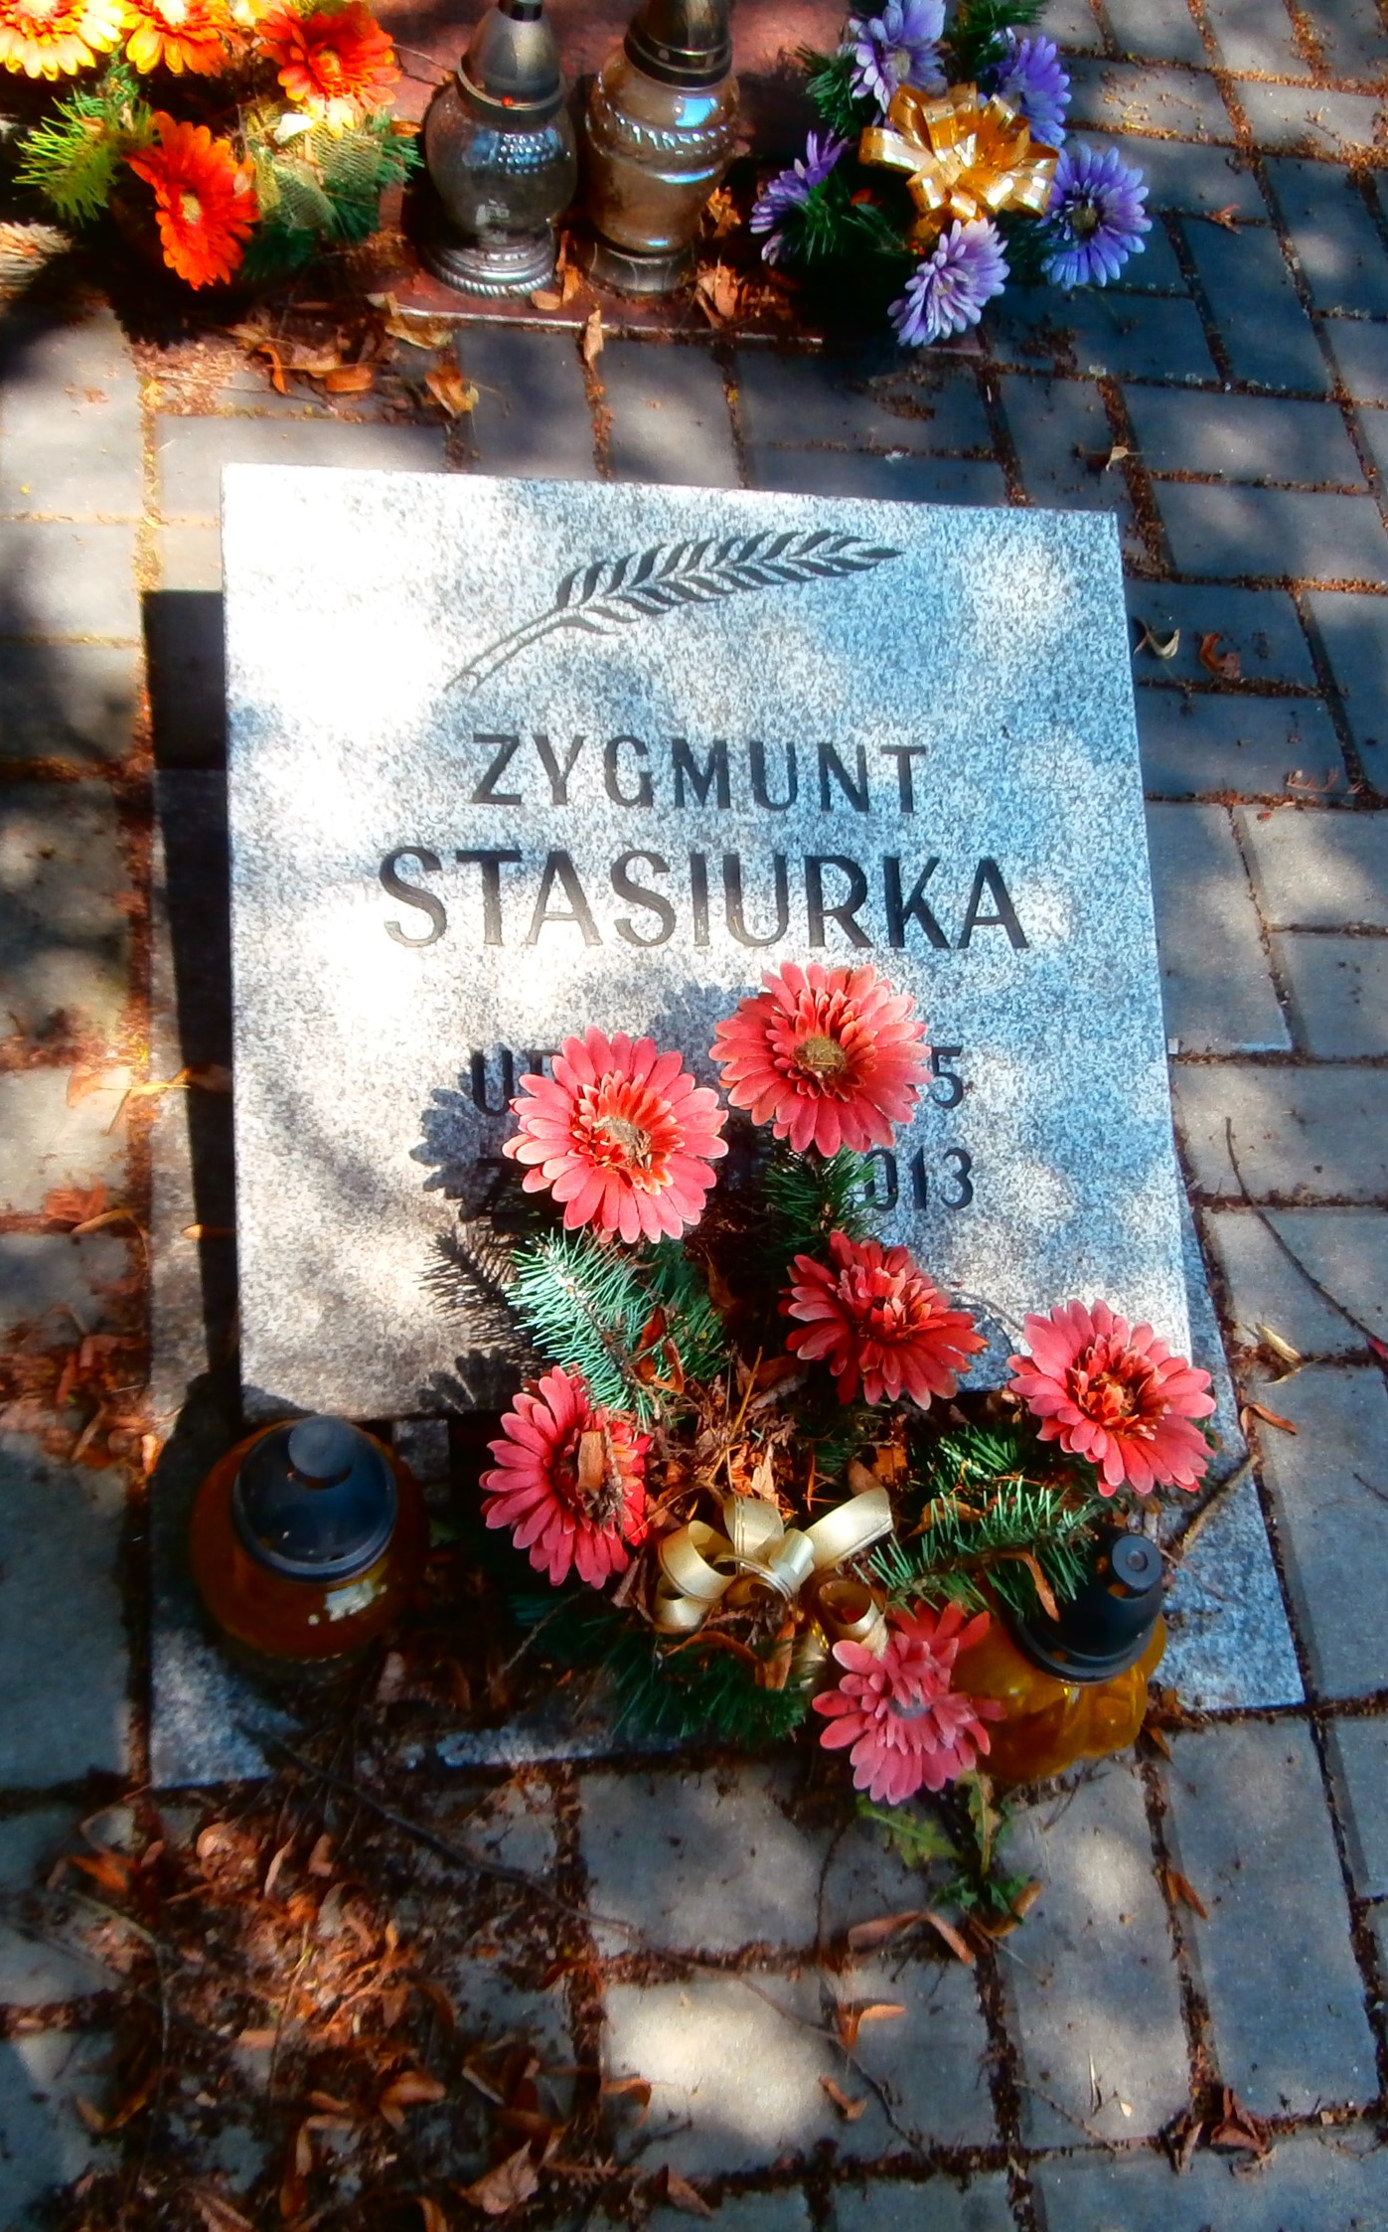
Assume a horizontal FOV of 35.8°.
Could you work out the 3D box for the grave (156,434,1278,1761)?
[{"bbox_3d":[0.020,-0.014,1.159,0.613,0.231,0.647,-1,62,-12],"label":"grave"}]

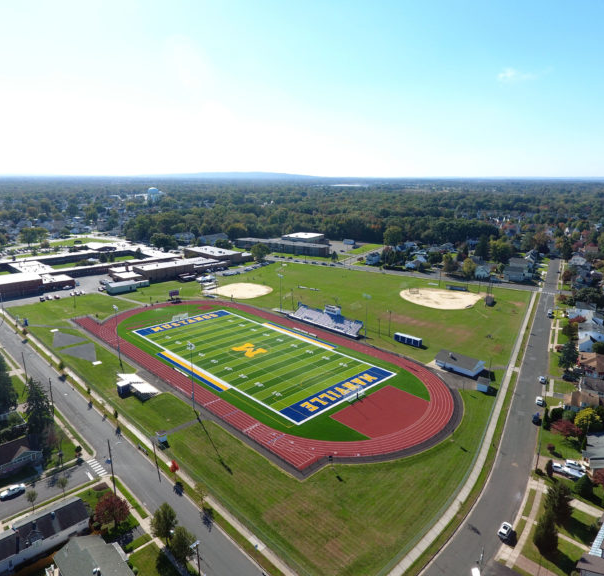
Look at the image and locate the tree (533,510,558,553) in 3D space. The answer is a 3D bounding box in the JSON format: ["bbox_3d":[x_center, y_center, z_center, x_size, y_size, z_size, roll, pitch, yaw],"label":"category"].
[{"bbox_3d":[48.765,47.102,87.766,4.500,7.600,4.500,0,14,0],"label":"tree"}]

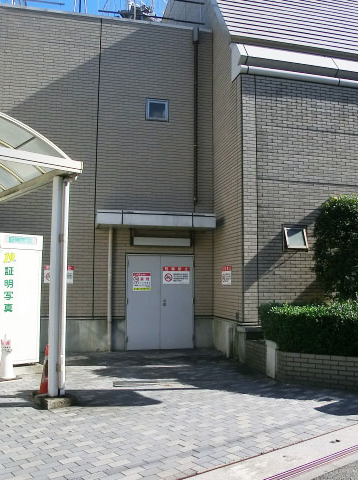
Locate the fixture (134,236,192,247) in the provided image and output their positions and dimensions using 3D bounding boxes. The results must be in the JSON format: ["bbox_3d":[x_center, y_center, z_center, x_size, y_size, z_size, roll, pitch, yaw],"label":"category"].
[{"bbox_3d":[-0.371,0.036,9.937,1.310,0.210,0.130,2,-6,-11],"label":"fixture"}]

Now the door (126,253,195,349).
[{"bbox_3d":[-0.421,1.375,9.842,1.500,2.080,0.080,2,-6,-11],"label":"door"}]

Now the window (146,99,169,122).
[{"bbox_3d":[-0.497,-3.004,10.305,0.540,0.550,0.090,2,-6,-11],"label":"window"}]

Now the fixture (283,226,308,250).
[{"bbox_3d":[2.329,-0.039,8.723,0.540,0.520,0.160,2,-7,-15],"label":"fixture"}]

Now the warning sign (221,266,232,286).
[{"bbox_3d":[0.985,0.753,9.234,0.020,0.400,0.630,2,-6,-11],"label":"warning sign"}]

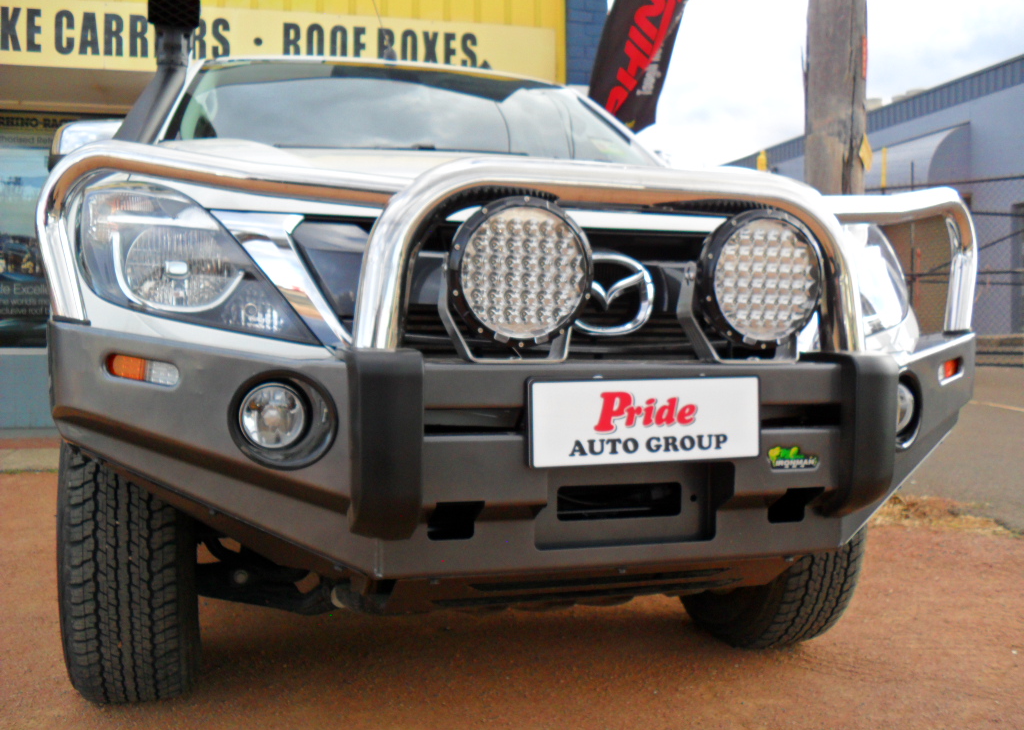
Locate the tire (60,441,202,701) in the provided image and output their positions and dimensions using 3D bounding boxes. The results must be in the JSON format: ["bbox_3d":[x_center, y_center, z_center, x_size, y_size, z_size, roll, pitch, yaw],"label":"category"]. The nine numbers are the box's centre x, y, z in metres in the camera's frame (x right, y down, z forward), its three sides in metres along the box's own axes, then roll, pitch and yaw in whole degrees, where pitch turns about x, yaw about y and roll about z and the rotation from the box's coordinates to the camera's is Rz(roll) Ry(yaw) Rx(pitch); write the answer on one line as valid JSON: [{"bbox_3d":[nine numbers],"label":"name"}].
[{"bbox_3d":[-0.860,0.367,2.388,0.271,0.776,0.776,0,2,-17],"label":"tire"}]

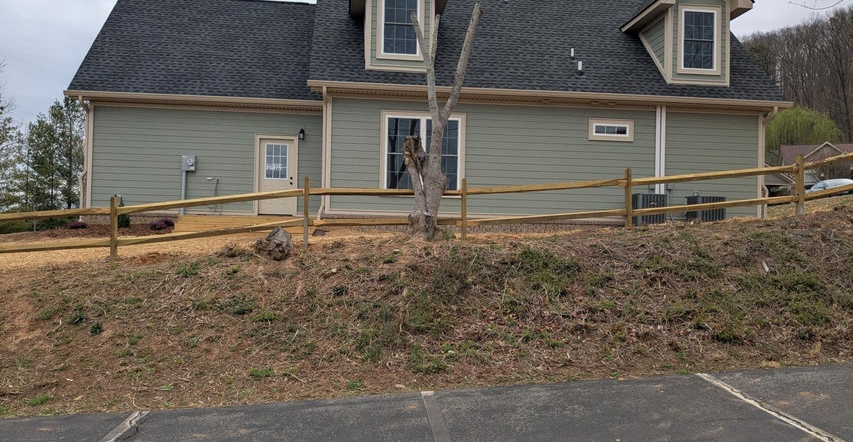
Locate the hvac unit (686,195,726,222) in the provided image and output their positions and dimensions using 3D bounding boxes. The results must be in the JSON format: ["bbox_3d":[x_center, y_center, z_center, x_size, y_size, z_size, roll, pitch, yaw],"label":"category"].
[{"bbox_3d":[6.834,-0.195,16.319,0.710,0.770,0.690,1,-1,-6],"label":"hvac unit"}]

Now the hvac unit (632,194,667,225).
[{"bbox_3d":[5.347,-0.230,16.151,0.710,0.800,0.690,1,-1,-6],"label":"hvac unit"}]

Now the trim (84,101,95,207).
[{"bbox_3d":[-8.913,-1.651,17.663,0.140,2.880,0.090,1,-1,-6],"label":"trim"}]

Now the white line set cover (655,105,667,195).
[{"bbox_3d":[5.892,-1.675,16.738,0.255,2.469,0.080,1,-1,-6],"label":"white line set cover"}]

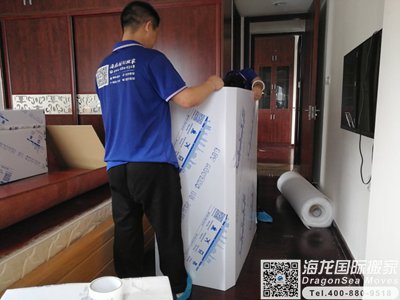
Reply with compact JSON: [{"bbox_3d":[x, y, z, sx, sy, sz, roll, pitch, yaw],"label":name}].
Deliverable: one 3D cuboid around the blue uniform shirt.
[{"bbox_3d":[-0.311,-0.237,1.660,0.470,0.670,0.330,5,9,30],"label":"blue uniform shirt"}]

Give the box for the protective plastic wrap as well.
[{"bbox_3d":[1.116,0.501,3.471,0.285,0.285,1.190,0,8,3],"label":"protective plastic wrap"}]

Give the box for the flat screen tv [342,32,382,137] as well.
[{"bbox_3d":[0.994,-0.365,1.881,0.060,0.535,0.940,2,8,13],"label":"flat screen tv"}]

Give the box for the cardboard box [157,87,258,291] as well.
[{"bbox_3d":[0.127,0.178,2.373,0.525,1.220,1.063,2,8,17],"label":"cardboard box"}]

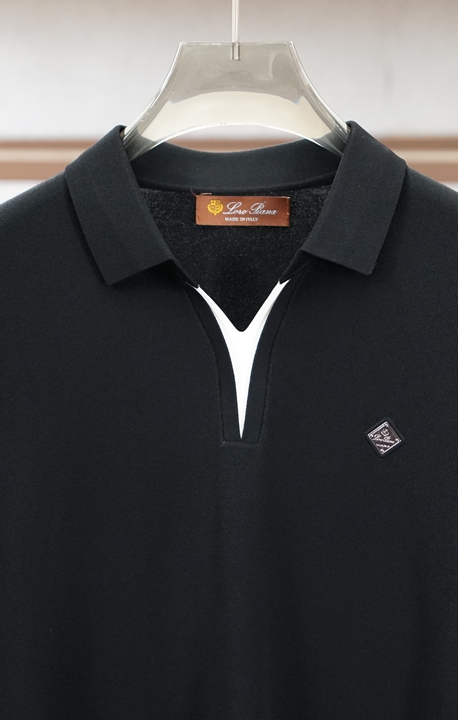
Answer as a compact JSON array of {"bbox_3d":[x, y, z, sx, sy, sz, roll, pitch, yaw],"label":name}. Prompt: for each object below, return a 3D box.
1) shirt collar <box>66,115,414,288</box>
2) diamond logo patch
[{"bbox_3d":[0.004,-0.110,1.730,0.235,0.108,0.125,0,6,0],"label":"shirt collar"},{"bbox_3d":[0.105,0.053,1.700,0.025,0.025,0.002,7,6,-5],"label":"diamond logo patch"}]

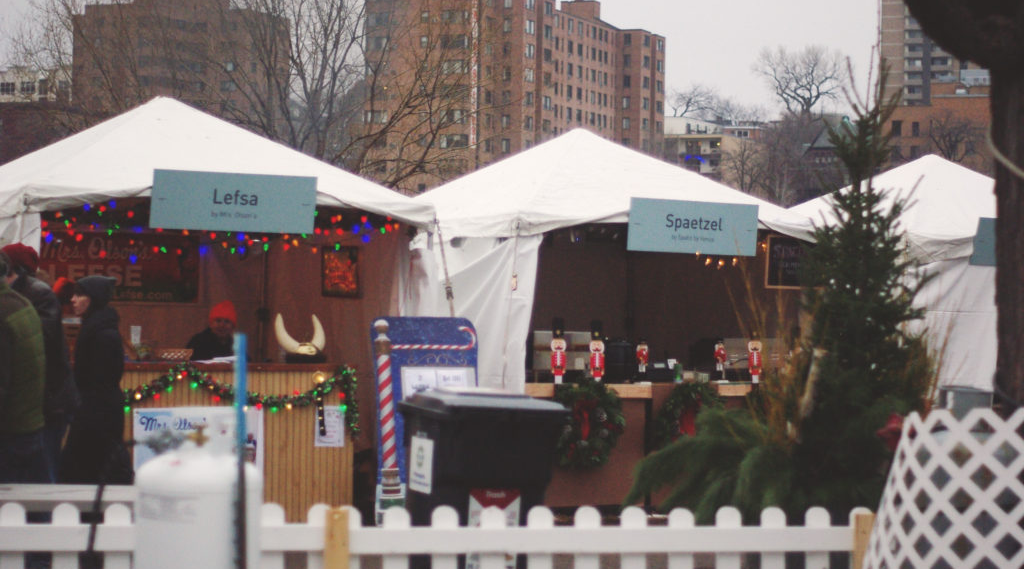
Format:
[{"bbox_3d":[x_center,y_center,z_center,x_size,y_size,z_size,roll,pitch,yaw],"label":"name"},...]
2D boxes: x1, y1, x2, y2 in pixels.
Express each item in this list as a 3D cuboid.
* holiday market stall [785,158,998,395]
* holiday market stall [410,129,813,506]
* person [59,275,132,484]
[{"bbox_3d":[3.920,0.320,19.900,3.100,3.080,3.100,1,-1,-28],"label":"holiday market stall"},{"bbox_3d":[0.570,0.230,18.000,3.100,3.100,3.100,1,-1,-28],"label":"holiday market stall"},{"bbox_3d":[-2.690,0.785,13.800,0.440,1.700,0.500,1,0,0],"label":"person"}]

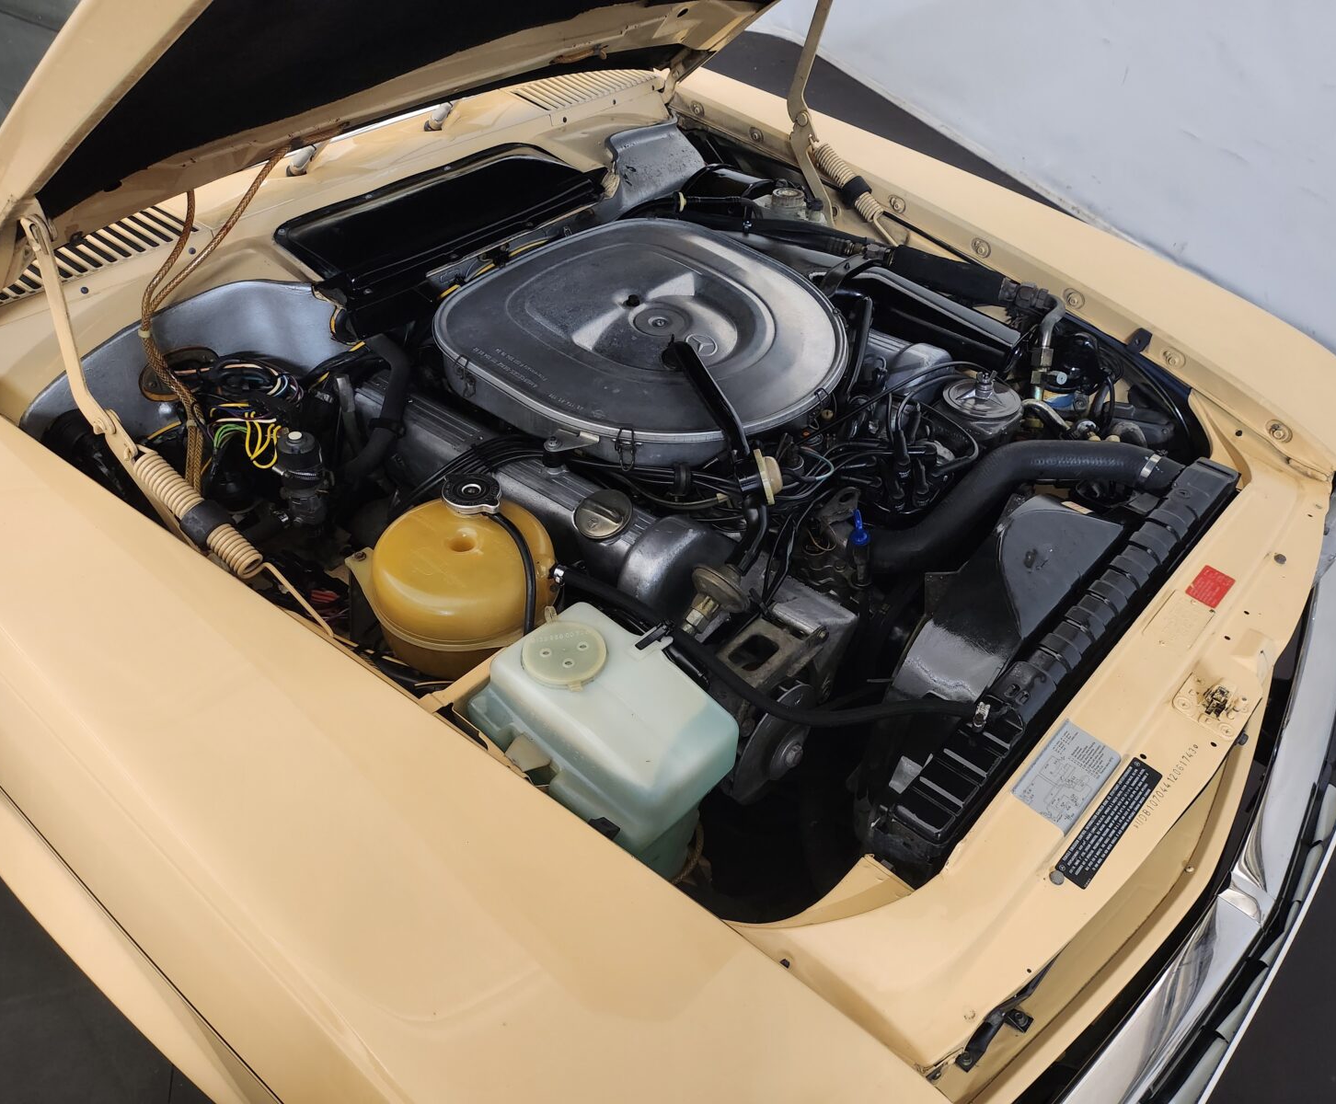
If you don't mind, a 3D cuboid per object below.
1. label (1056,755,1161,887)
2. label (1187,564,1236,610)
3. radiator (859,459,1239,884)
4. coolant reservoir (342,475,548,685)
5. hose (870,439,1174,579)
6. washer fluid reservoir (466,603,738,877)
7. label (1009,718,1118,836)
[{"bbox_3d":[0.396,0.240,0.912,0.026,0.002,0.159,38,54,22],"label":"label"},{"bbox_3d":[0.598,0.038,1.123,0.033,0.002,0.058,38,54,22],"label":"label"},{"bbox_3d":[0.440,0.235,1.204,0.060,0.450,0.685,31,51,30],"label":"radiator"},{"bbox_3d":[-0.230,0.047,1.166,0.215,0.140,0.210,0,42,0],"label":"coolant reservoir"},{"bbox_3d":[0.425,-0.071,1.280,0.442,0.110,0.113,-6,42,-7],"label":"hose"},{"bbox_3d":[-0.063,0.214,1.045,0.260,0.200,0.165,31,51,30],"label":"washer fluid reservoir"},{"bbox_3d":[0.366,0.205,0.938,0.057,0.002,0.110,38,54,22],"label":"label"}]

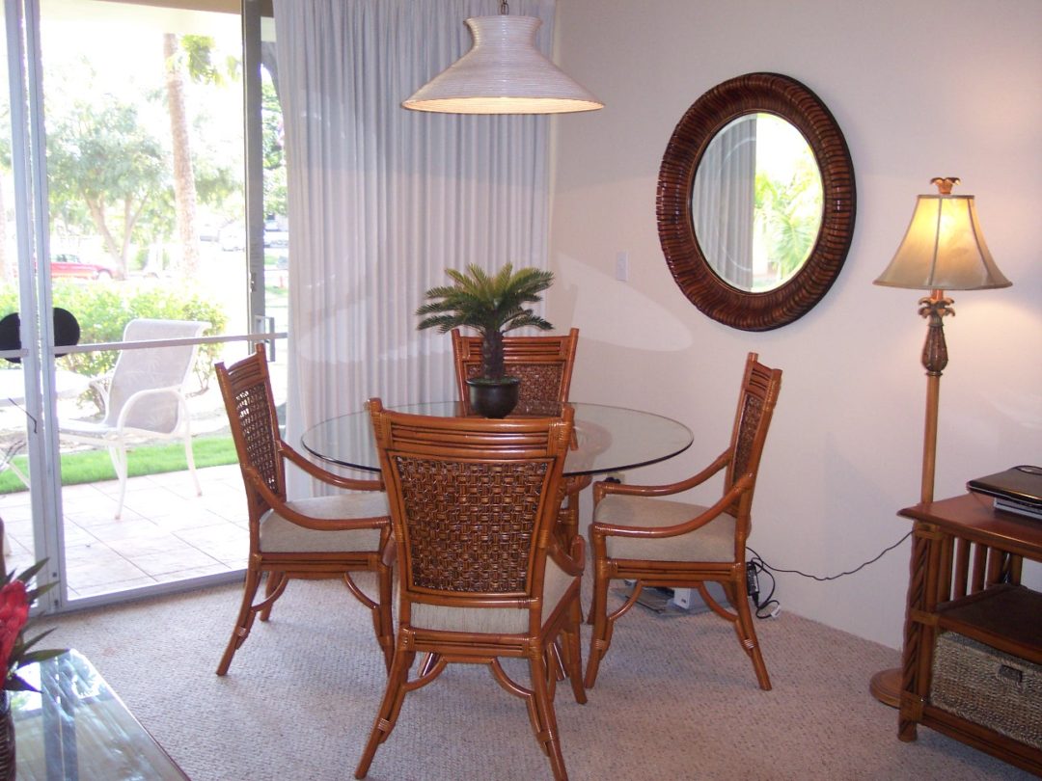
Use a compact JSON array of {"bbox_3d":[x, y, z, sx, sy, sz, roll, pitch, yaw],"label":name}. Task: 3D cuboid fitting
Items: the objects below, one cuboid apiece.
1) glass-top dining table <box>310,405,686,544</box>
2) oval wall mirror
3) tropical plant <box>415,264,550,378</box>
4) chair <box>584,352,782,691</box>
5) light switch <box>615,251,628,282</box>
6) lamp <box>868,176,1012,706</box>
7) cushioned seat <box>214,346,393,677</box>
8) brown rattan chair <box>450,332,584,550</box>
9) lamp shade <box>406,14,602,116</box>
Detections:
[{"bbox_3d":[-0.079,0.494,3.668,1.216,0.740,1.216,1,9,0],"label":"glass-top dining table"},{"bbox_3d":[0.807,-0.677,4.119,0.075,0.910,0.910,-6,11,-36],"label":"oval wall mirror"},{"bbox_3d":[-0.115,-0.221,3.735,0.447,0.379,0.447,1,9,0],"label":"tropical plant"},{"bbox_3d":[0.498,0.383,3.654,0.565,0.980,0.575,1,9,3],"label":"chair"},{"bbox_3d":[0.411,-0.509,4.690,0.012,0.115,0.071,-6,11,-37],"label":"light switch"},{"bbox_3d":[1.206,0.161,3.323,0.395,1.532,0.395,1,9,0],"label":"lamp"},{"bbox_3d":[-0.642,0.363,3.707,0.565,0.980,0.575,1,9,2],"label":"cushioned seat"},{"bbox_3d":[-0.041,0.285,4.207,0.584,0.975,0.576,1,9,3],"label":"brown rattan chair"},{"bbox_3d":[-0.050,-0.974,3.408,0.608,0.252,0.608,1,9,0],"label":"lamp shade"}]

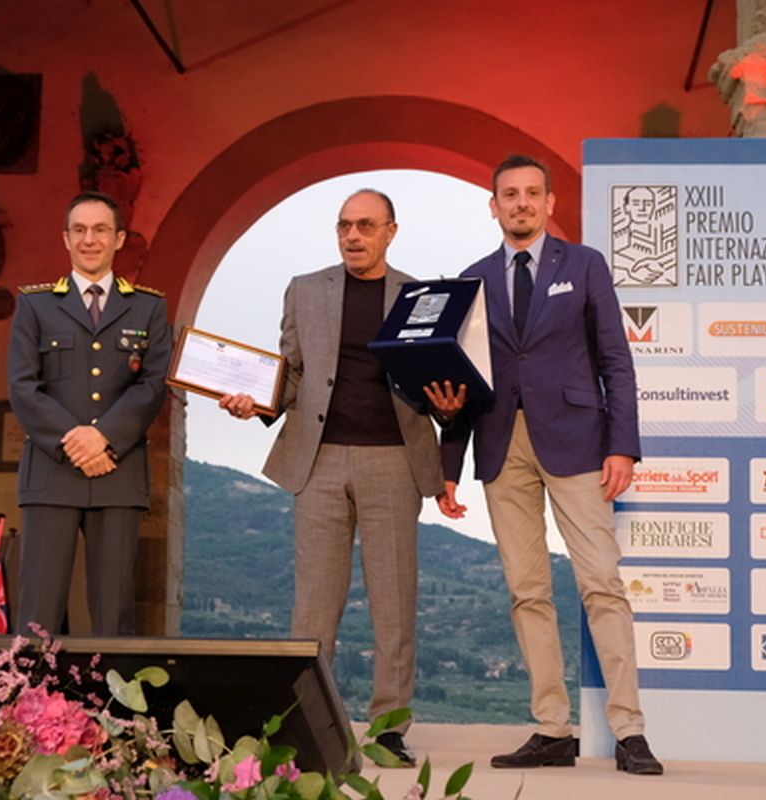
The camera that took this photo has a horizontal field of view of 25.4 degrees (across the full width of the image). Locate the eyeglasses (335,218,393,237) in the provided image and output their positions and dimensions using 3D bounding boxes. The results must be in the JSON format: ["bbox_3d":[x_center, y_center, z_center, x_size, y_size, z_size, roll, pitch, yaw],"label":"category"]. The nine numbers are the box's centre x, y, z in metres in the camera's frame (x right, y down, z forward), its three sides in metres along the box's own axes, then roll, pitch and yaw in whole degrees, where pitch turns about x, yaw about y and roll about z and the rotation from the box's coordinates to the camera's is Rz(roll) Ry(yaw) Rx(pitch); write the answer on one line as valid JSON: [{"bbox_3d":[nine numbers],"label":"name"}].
[{"bbox_3d":[-0.056,-0.525,5.171,0.145,0.048,0.145,-3,-8,26],"label":"eyeglasses"}]

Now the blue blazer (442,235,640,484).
[{"bbox_3d":[0.474,-0.128,5.091,0.570,0.760,0.330,0,-8,12],"label":"blue blazer"}]

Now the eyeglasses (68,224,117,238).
[{"bbox_3d":[-0.910,-0.529,5.341,0.140,0.040,0.145,1,-7,-2],"label":"eyeglasses"}]

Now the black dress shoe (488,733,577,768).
[{"bbox_3d":[0.447,1.028,5.006,0.290,0.100,0.105,5,-8,-25],"label":"black dress shoe"}]

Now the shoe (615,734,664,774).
[{"bbox_3d":[0.746,1.021,4.904,0.105,0.100,0.290,3,-8,-14],"label":"shoe"}]

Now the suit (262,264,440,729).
[{"bbox_3d":[-0.097,0.300,5.053,0.540,1.455,0.400,1,-7,-3],"label":"suit"}]

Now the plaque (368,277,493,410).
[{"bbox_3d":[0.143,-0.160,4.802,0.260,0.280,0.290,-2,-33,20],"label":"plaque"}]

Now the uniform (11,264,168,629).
[{"bbox_3d":[-0.926,0.316,5.251,0.500,1.444,0.340,2,-8,-8],"label":"uniform"}]

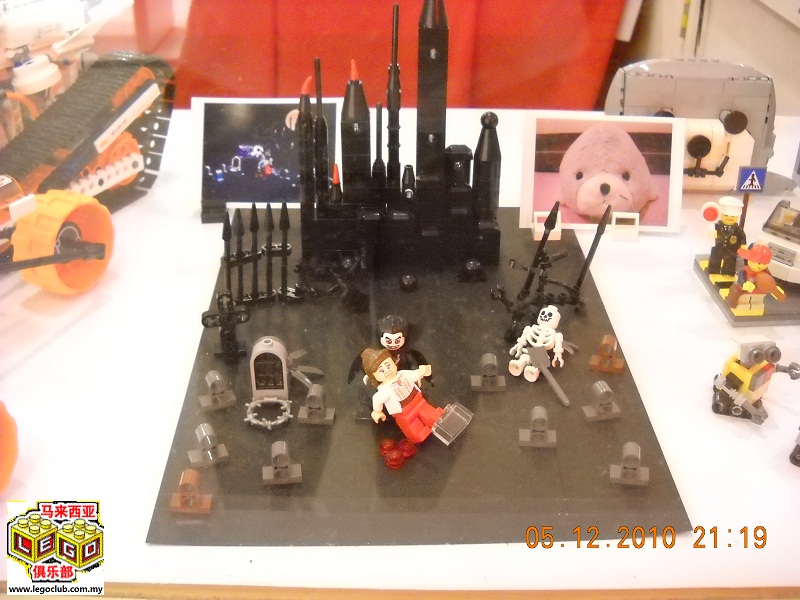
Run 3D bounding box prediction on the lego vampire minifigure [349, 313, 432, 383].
[{"bbox_3d":[-0.003,0.030,0.416,0.034,0.042,0.016,-1,31,-3],"label":"lego vampire minifigure"}]

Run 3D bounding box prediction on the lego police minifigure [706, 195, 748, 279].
[{"bbox_3d":[0.179,-0.035,0.518,0.023,0.043,0.013,7,31,11],"label":"lego police minifigure"}]

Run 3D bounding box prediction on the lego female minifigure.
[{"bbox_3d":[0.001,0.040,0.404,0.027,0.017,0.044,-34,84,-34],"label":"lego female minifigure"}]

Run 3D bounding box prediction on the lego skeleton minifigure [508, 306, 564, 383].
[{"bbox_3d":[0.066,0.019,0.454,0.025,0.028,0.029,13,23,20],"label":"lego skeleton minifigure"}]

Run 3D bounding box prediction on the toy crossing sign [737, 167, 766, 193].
[{"bbox_3d":[0.196,-0.067,0.529,0.016,0.016,0.004,0,31,-2],"label":"toy crossing sign"}]

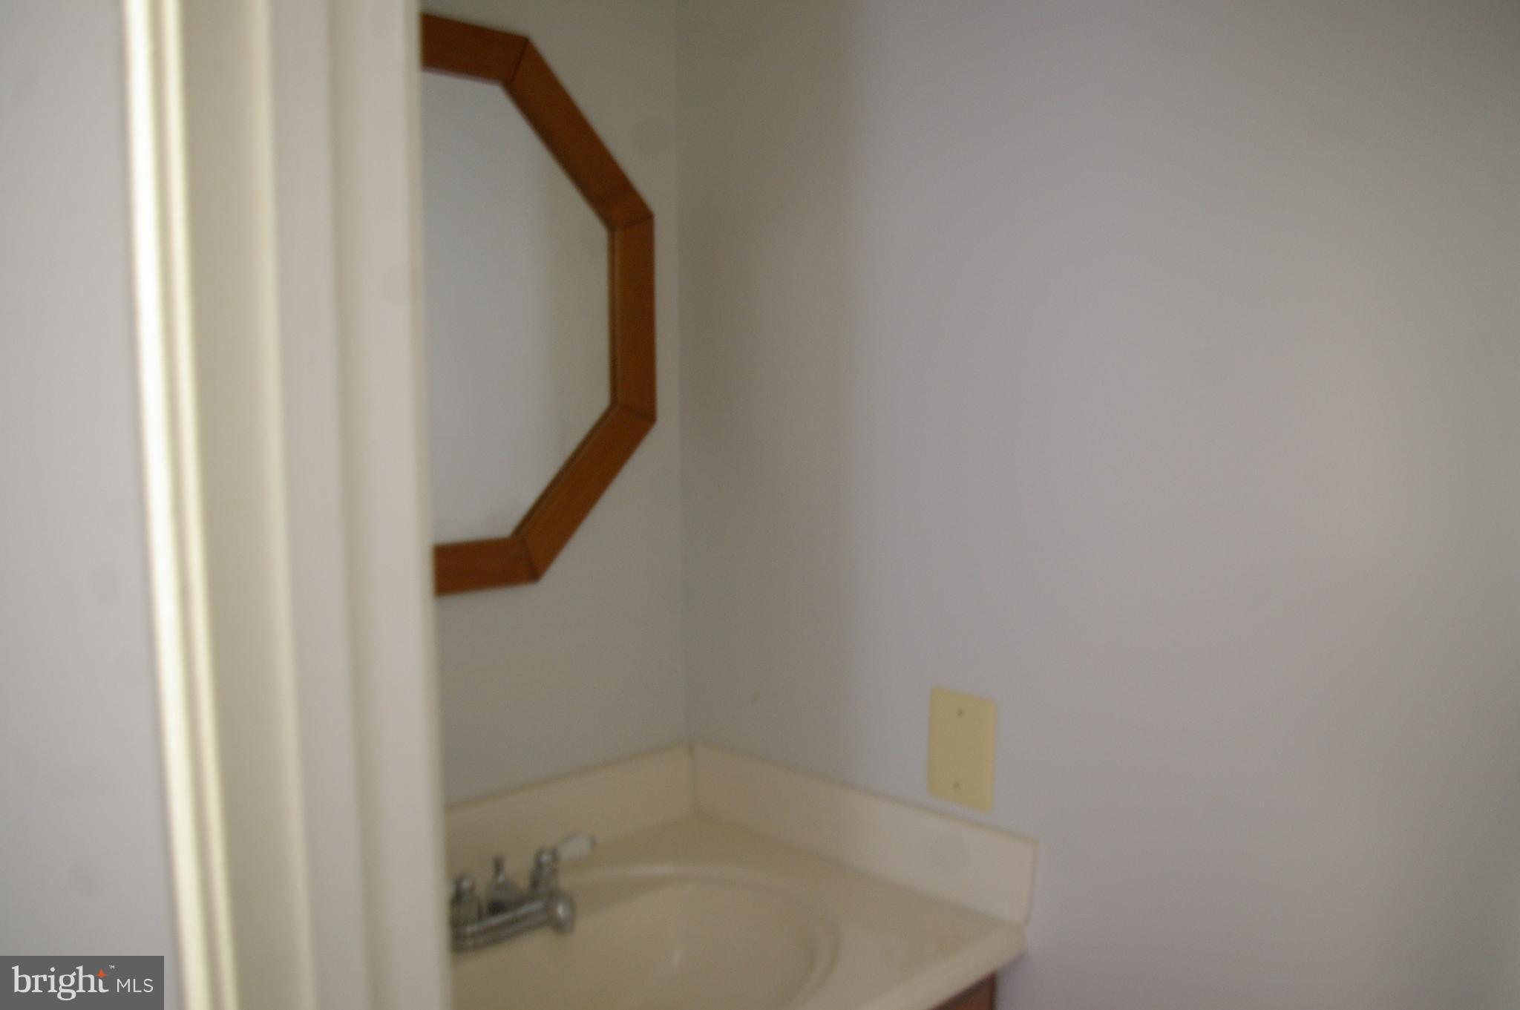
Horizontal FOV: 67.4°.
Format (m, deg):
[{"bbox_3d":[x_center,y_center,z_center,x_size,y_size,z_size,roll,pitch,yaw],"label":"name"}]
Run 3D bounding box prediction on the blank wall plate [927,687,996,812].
[{"bbox_3d":[0.224,0.275,1.274,0.084,0.124,0.006,3,5,45],"label":"blank wall plate"}]

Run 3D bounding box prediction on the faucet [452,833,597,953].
[{"bbox_3d":[-0.245,0.422,1.223,0.150,0.067,0.236,3,5,45],"label":"faucet"}]

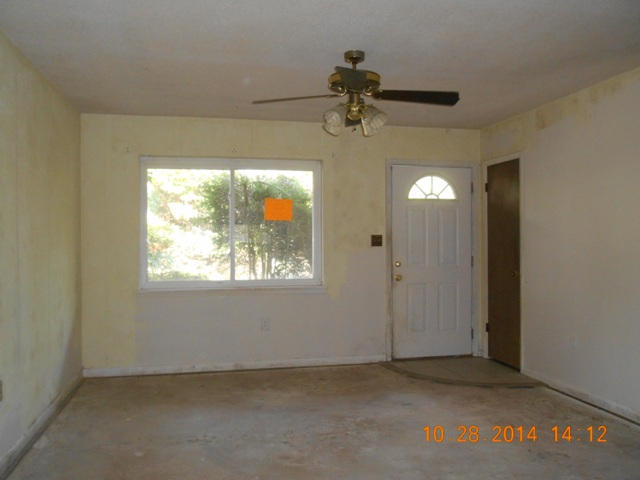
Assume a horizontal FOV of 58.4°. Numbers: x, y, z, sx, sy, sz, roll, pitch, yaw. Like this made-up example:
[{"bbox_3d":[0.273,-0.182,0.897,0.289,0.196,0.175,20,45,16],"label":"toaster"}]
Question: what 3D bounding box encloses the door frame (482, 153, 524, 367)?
[{"bbox_3d":[1.881,0.222,5.755,0.120,2.080,0.745,0,1,-12],"label":"door frame"}]

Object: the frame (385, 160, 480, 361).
[{"bbox_3d":[1.204,0.223,6.123,1.050,2.090,0.120,0,1,-12],"label":"frame"}]

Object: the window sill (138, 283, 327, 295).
[{"bbox_3d":[-0.827,0.491,5.627,1.830,0.055,0.090,0,1,-12],"label":"window sill"}]

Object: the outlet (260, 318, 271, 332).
[{"bbox_3d":[-0.536,0.855,5.714,0.076,0.120,0.010,0,1,-12],"label":"outlet"}]

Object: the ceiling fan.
[{"bbox_3d":[0.219,-0.903,3.559,1.300,0.520,1.300,0,1,0],"label":"ceiling fan"}]

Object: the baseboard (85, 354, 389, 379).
[{"bbox_3d":[-0.758,1.242,5.665,2.970,0.085,0.018,0,1,-12],"label":"baseboard"}]

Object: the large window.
[{"bbox_3d":[-0.845,-0.161,5.679,1.780,1.270,0.100,0,1,-12],"label":"large window"}]

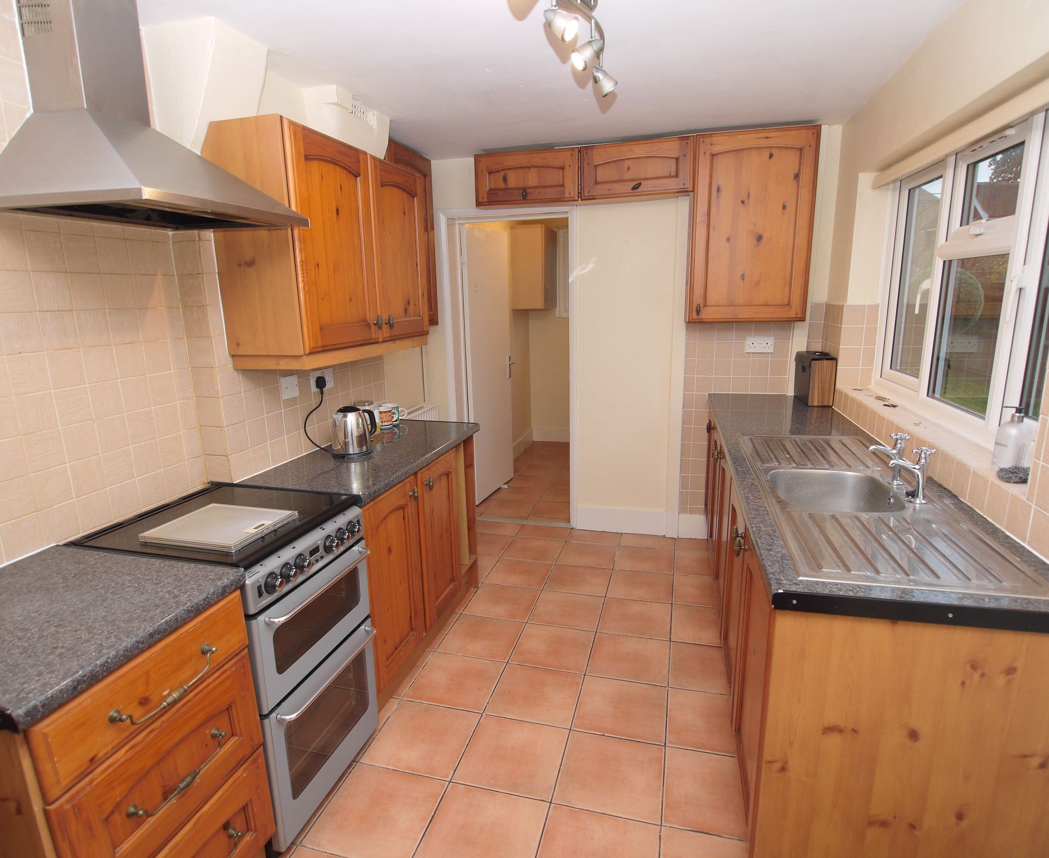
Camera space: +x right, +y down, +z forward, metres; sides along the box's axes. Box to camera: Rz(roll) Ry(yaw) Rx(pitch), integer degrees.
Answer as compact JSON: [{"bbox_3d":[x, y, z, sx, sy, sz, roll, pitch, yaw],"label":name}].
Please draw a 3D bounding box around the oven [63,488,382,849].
[{"bbox_3d":[-0.868,0.696,1.905,0.625,0.888,0.550,3,14,16],"label":"oven"}]

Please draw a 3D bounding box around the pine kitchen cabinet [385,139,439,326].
[{"bbox_3d":[-0.722,-1.004,3.202,0.310,0.900,0.500,2,13,15],"label":"pine kitchen cabinet"}]

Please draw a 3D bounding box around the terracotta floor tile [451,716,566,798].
[{"bbox_3d":[-0.037,1.115,2.033,0.328,0.010,0.328,3,13,15],"label":"terracotta floor tile"}]

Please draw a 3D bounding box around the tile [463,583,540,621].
[{"bbox_3d":[-0.103,0.886,3.040,0.327,0.010,0.327,2,13,15],"label":"tile"}]

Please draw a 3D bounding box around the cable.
[{"bbox_3d":[-0.819,-0.047,2.420,0.120,0.285,0.170,2,13,15],"label":"cable"}]

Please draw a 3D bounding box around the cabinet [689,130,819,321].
[{"bbox_3d":[1.207,-1.062,3.200,0.600,0.945,0.235,3,13,15],"label":"cabinet"}]

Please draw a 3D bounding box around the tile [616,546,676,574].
[{"bbox_3d":[0.706,0.770,3.497,0.327,0.010,0.327,2,13,15],"label":"tile"}]

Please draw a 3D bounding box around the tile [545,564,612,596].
[{"bbox_3d":[0.298,0.827,3.254,0.328,0.010,0.328,3,13,15],"label":"tile"}]

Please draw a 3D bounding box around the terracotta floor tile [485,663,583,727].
[{"bbox_3d":[0.045,1.025,2.304,0.325,0.010,0.325,2,13,15],"label":"terracotta floor tile"}]

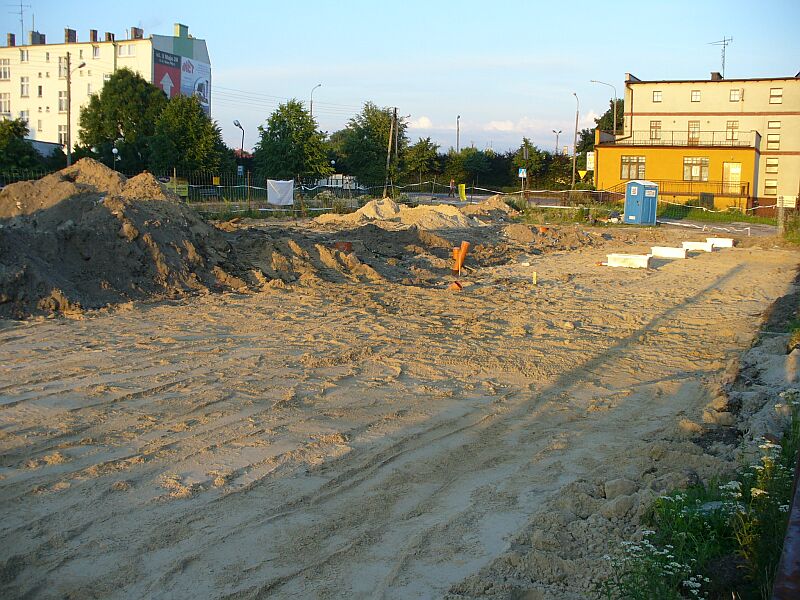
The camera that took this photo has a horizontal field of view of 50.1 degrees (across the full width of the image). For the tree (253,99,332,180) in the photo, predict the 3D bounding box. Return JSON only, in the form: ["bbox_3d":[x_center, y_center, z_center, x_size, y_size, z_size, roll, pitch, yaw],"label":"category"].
[{"bbox_3d":[-8.800,-12.377,70.000,6.300,8.000,6.200,1,8,-7],"label":"tree"}]

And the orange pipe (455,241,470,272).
[{"bbox_3d":[1.535,-1.081,21.000,0.380,0.740,0.220,2,8,0],"label":"orange pipe"}]

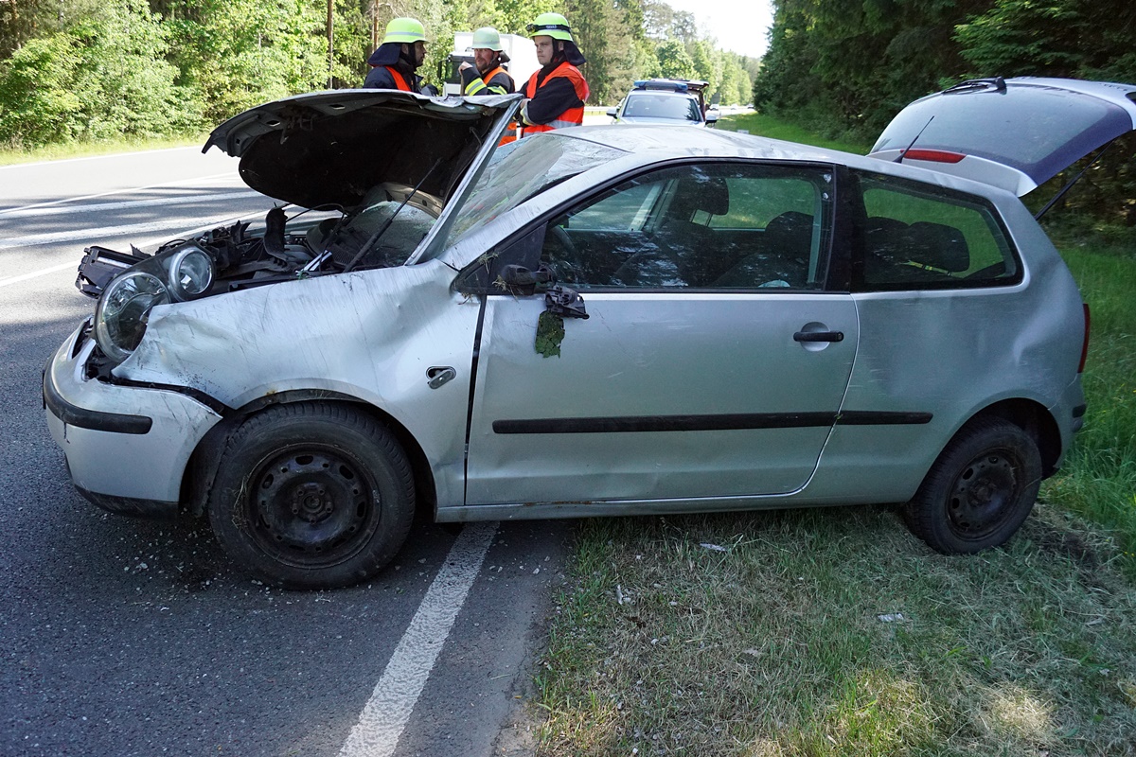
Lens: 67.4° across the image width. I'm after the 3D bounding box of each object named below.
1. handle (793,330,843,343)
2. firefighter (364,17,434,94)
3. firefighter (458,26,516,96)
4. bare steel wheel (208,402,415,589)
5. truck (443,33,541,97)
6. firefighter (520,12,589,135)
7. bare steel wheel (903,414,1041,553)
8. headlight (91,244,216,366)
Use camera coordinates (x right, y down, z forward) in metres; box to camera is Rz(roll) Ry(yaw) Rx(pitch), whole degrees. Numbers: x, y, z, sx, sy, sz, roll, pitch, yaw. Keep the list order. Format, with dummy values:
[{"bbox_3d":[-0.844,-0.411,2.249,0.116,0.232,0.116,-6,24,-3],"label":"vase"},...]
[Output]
[{"bbox_3d":[0.819,-0.138,2.781,0.178,0.035,0.047,1,17,-20],"label":"handle"},{"bbox_3d":[-1.125,-1.454,5.738,0.450,1.810,0.560,2,19,-5],"label":"firefighter"},{"bbox_3d":[-0.623,-1.717,6.538,0.420,1.810,0.560,-14,25,-42],"label":"firefighter"},{"bbox_3d":[-0.732,0.345,2.488,0.580,0.580,0.185,1,14,-6],"label":"bare steel wheel"},{"bbox_3d":[-3.080,-13.550,38.400,2.500,3.600,9.000,6,19,9],"label":"truck"},{"bbox_3d":[-0.121,-1.298,5.343,0.420,1.840,0.560,-11,23,-36],"label":"firefighter"},{"bbox_3d":[1.596,0.429,3.358,0.580,0.580,0.185,-3,18,-19],"label":"bare steel wheel"},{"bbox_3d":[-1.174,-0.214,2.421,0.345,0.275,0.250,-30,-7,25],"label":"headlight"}]

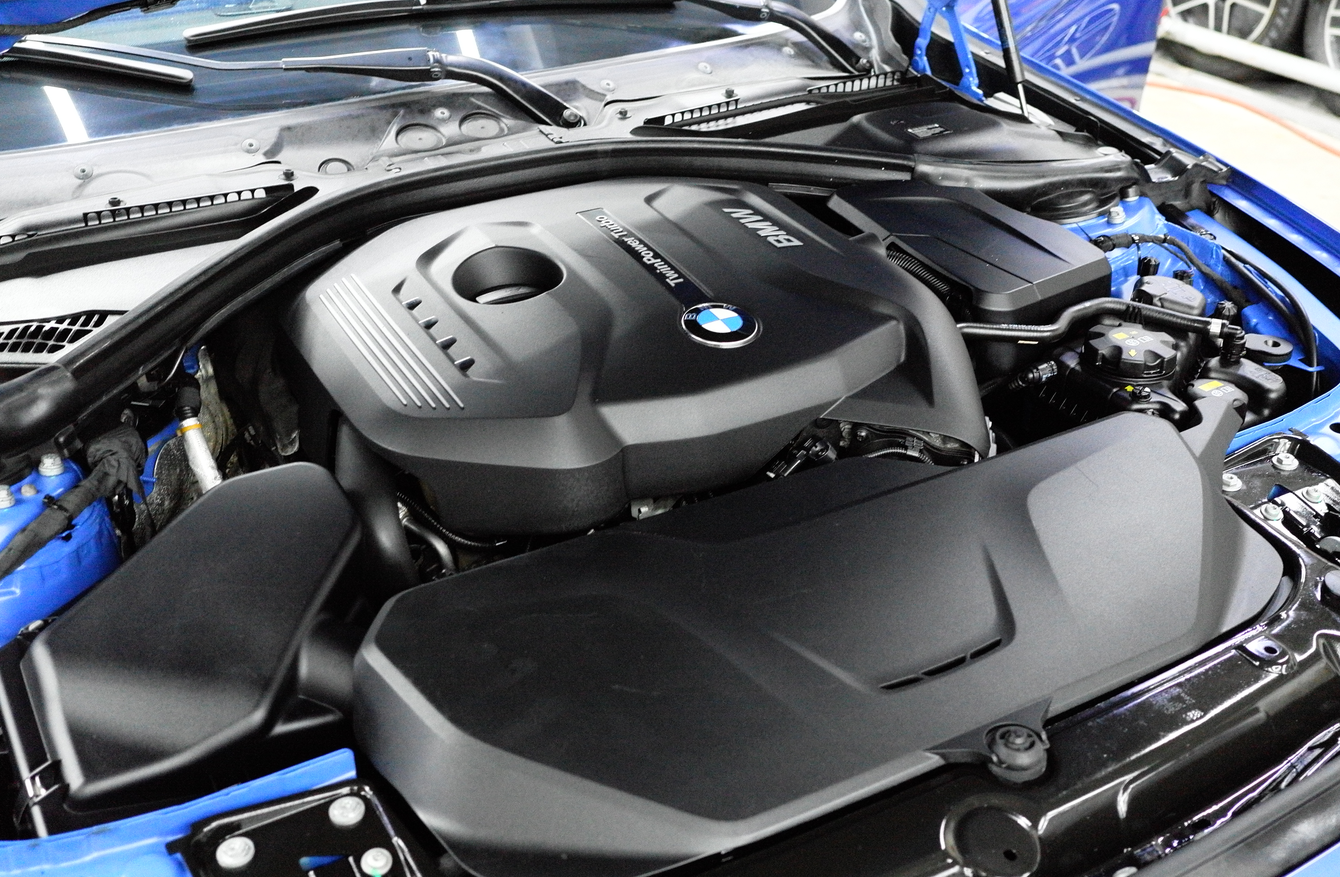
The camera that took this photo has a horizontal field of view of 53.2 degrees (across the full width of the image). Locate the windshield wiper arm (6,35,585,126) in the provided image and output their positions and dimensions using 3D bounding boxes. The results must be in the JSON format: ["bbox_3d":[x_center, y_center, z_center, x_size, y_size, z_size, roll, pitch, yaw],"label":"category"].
[{"bbox_3d":[-0.426,-0.435,1.615,0.660,0.070,0.060,4,55,-14],"label":"windshield wiper arm"}]

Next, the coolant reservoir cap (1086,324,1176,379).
[{"bbox_3d":[0.461,-0.084,1.331,0.083,0.032,0.083,-1,31,1],"label":"coolant reservoir cap"}]

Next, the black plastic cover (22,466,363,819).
[{"bbox_3d":[-0.351,0.147,1.035,0.220,0.070,0.370,-1,31,0],"label":"black plastic cover"}]

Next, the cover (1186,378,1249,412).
[{"bbox_3d":[0.524,-0.042,1.278,0.060,0.030,0.060,-16,34,-23],"label":"cover"}]

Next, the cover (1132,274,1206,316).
[{"bbox_3d":[0.554,-0.158,1.481,0.085,0.035,0.055,20,37,32],"label":"cover"}]

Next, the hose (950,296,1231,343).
[{"bbox_3d":[0.435,-0.120,1.359,0.285,0.045,0.040,-1,31,0],"label":"hose"}]

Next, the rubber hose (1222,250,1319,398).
[{"bbox_3d":[0.623,-0.120,1.420,0.040,0.110,0.180,-16,34,-23],"label":"rubber hose"}]

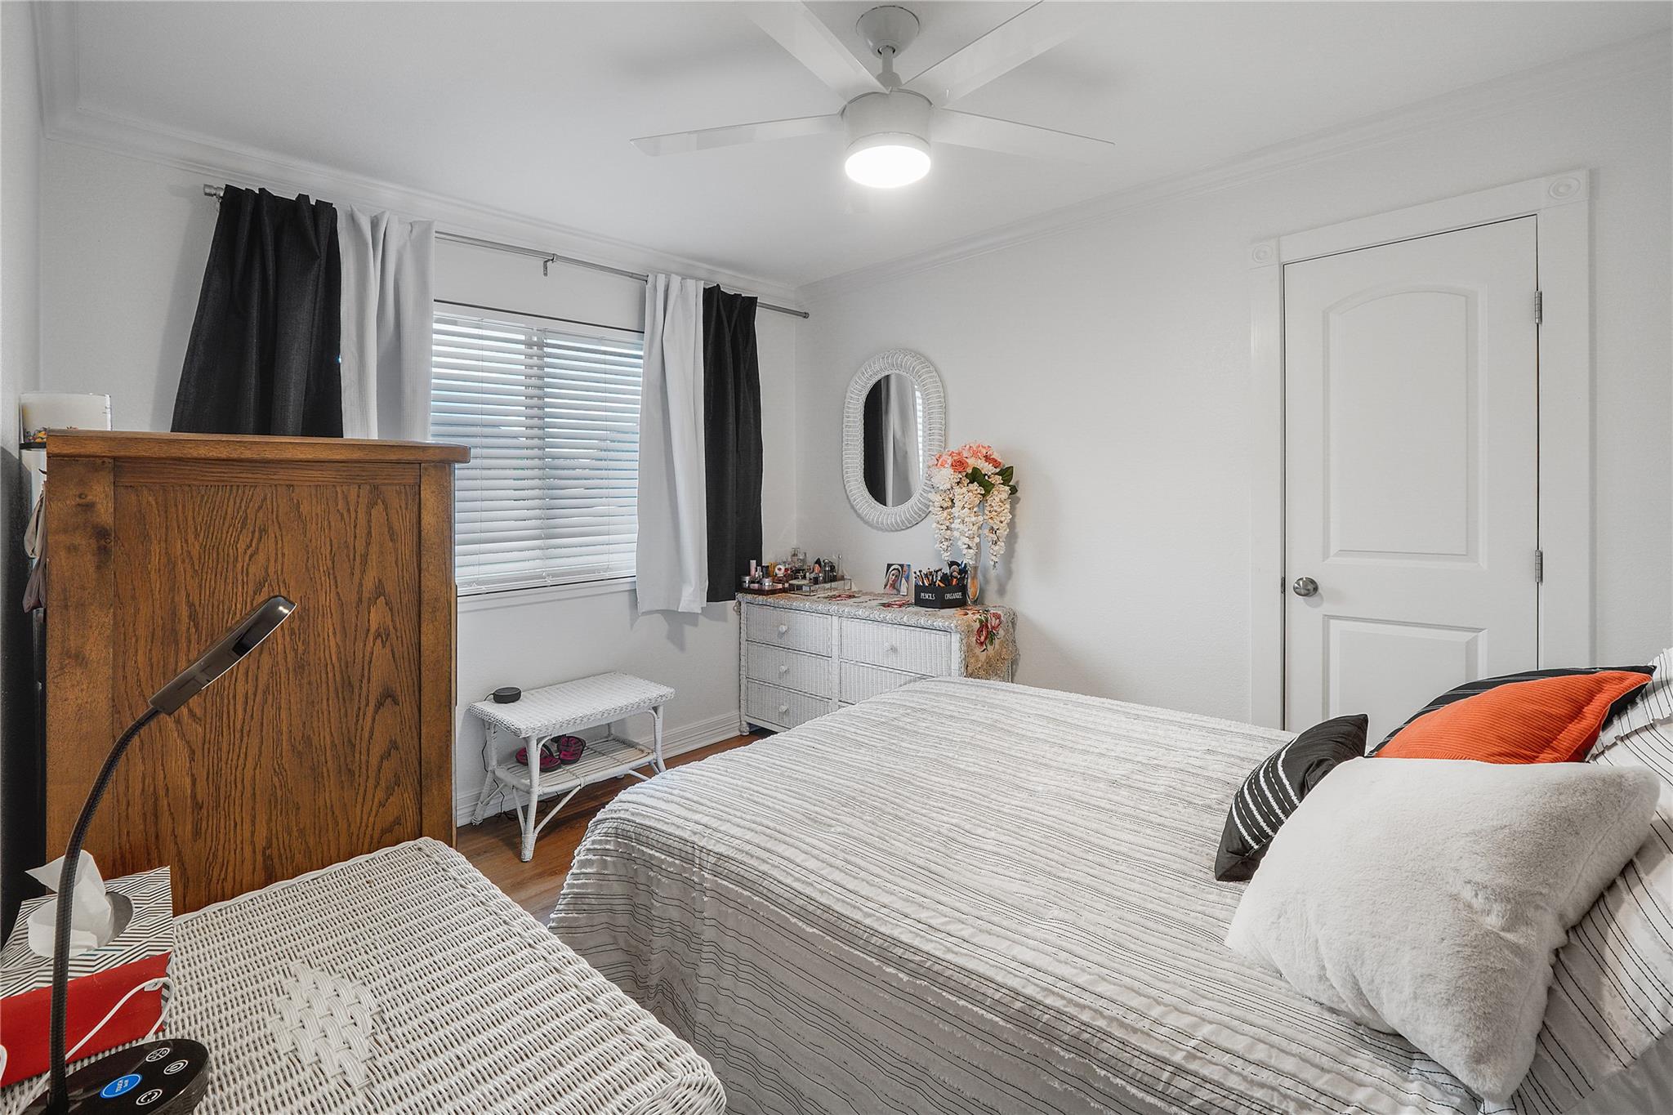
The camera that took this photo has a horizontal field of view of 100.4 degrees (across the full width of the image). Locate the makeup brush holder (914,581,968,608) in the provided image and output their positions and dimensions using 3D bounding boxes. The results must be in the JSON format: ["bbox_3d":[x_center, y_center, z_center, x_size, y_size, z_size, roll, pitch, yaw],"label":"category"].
[{"bbox_3d":[0.480,0.171,3.210,0.165,0.100,0.165,2,4,44],"label":"makeup brush holder"}]

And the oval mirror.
[{"bbox_3d":[0.279,-0.594,3.515,0.615,0.905,0.045,2,2,43],"label":"oval mirror"}]

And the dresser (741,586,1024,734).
[{"bbox_3d":[0.145,0.592,3.430,1.410,0.755,0.460,2,4,43],"label":"dresser"}]

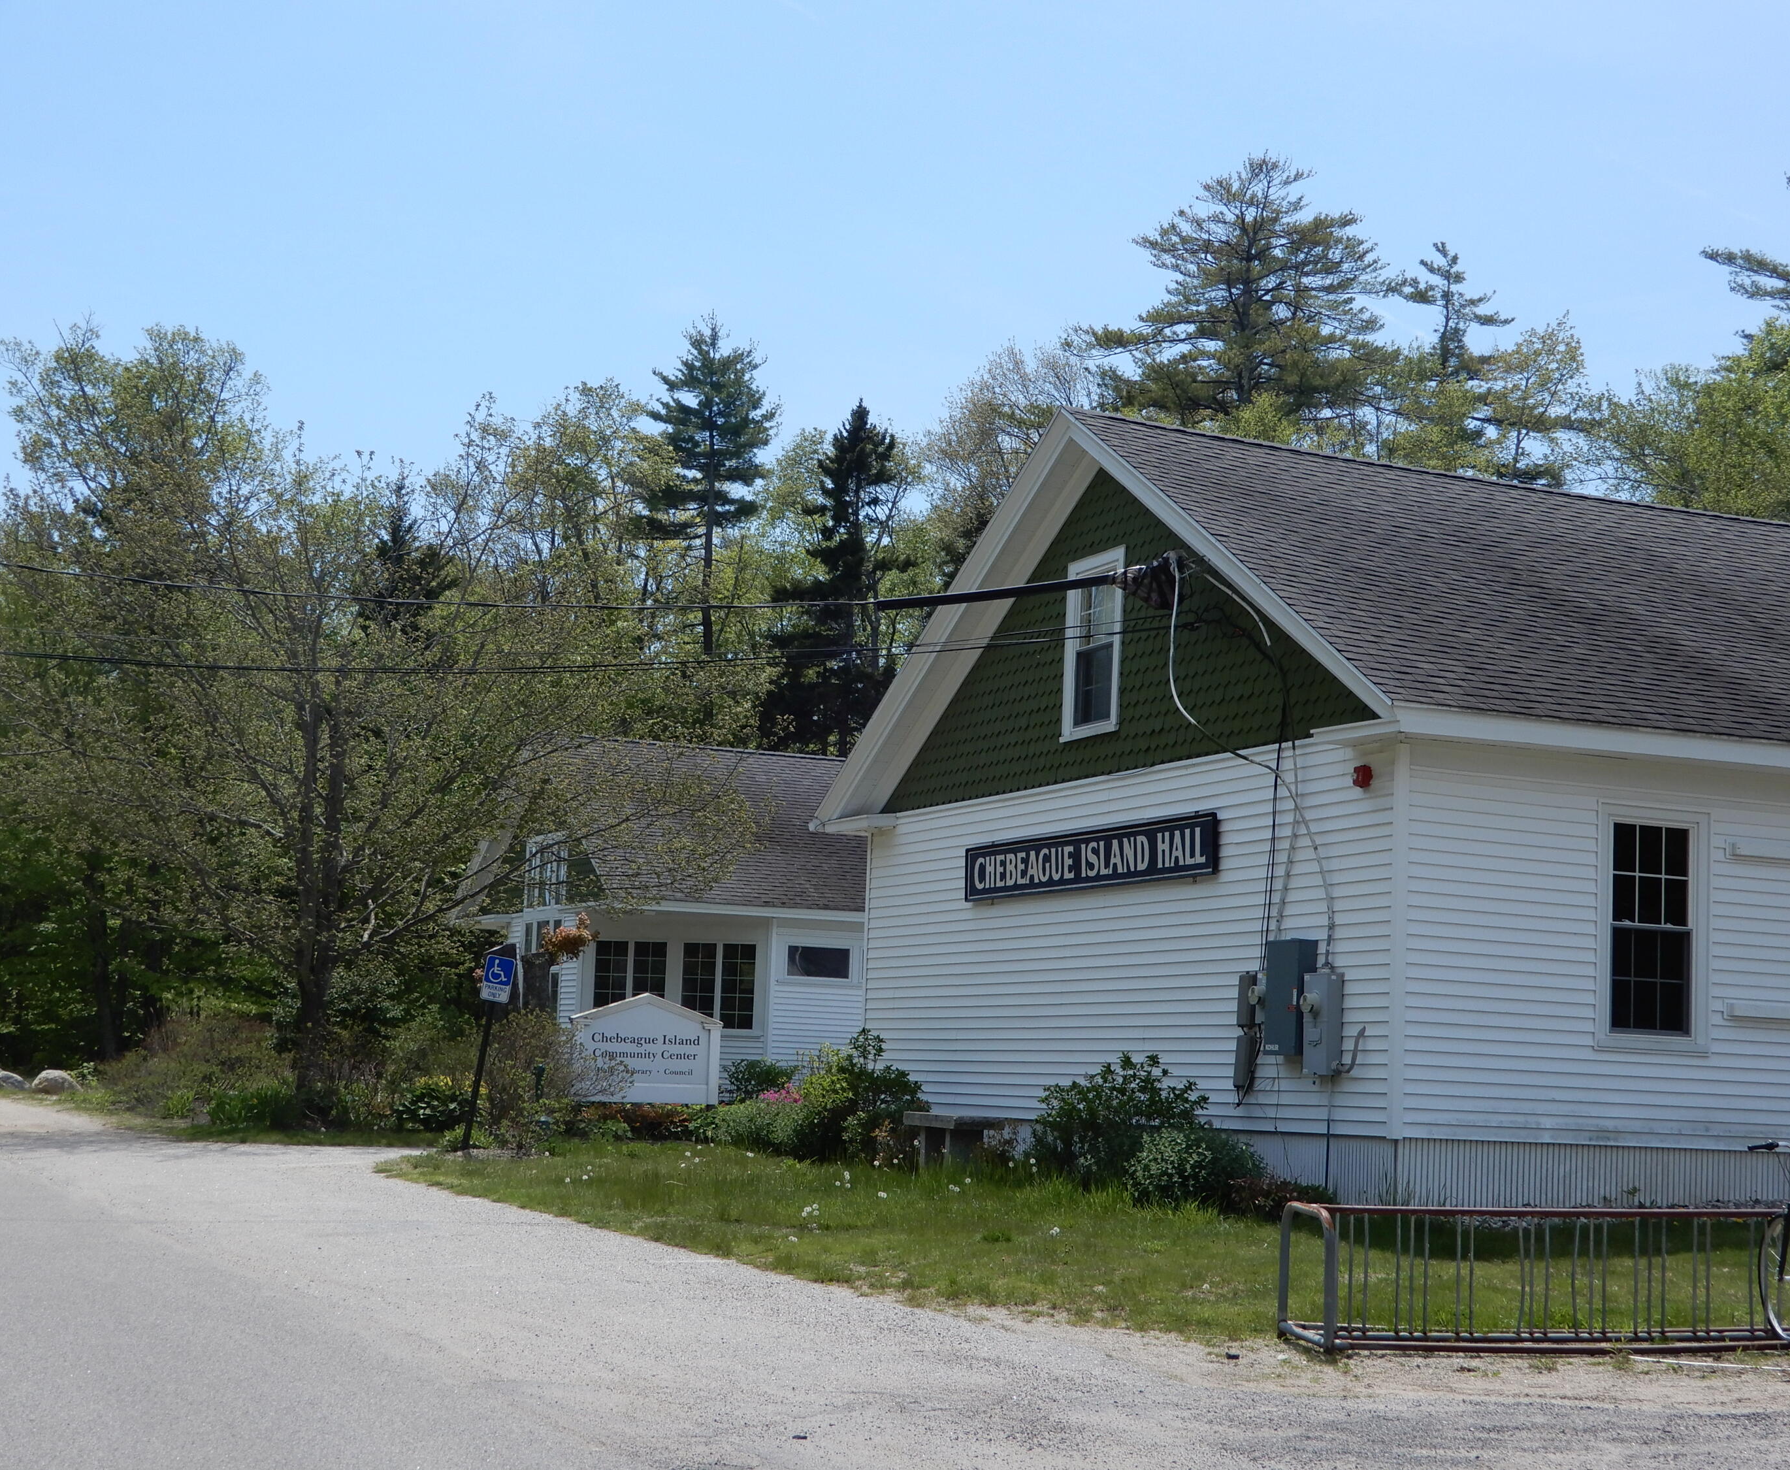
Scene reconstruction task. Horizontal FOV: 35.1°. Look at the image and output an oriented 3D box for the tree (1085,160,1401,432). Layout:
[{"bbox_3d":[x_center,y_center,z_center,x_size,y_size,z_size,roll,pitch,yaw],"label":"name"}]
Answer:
[{"bbox_3d":[7.548,-2.095,60.631,7.600,21.457,7.600,2,-7,7],"label":"tree"}]

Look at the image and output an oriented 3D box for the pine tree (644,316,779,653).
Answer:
[{"bbox_3d":[-4.842,-0.664,70.714,4.000,20.155,4.000,3,-7,-4],"label":"pine tree"}]

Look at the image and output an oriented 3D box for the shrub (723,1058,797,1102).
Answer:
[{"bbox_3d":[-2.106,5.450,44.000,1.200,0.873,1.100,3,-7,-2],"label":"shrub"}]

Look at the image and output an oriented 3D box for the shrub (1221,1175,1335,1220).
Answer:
[{"bbox_3d":[2.853,3.446,21.098,0.920,0.328,0.750,1,-7,8],"label":"shrub"}]

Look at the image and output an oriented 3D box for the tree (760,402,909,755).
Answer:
[{"bbox_3d":[-1.189,0.500,64.936,4.400,16.680,4.400,3,-7,-1],"label":"tree"}]

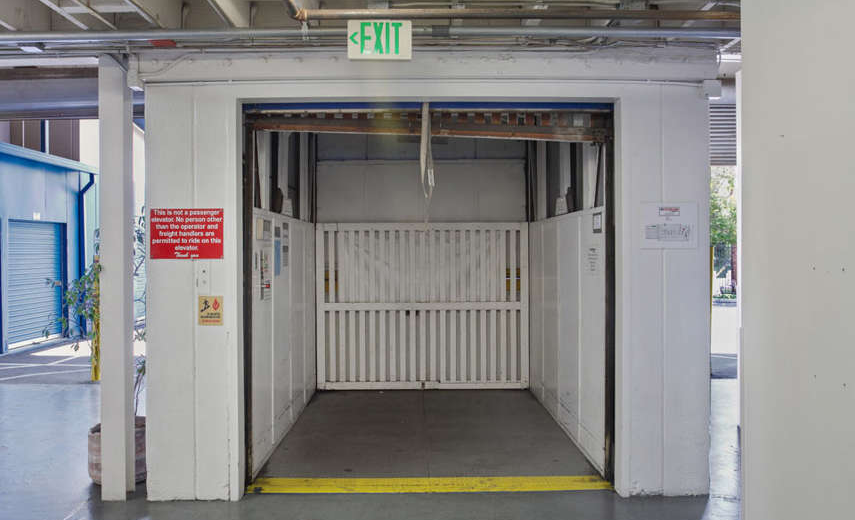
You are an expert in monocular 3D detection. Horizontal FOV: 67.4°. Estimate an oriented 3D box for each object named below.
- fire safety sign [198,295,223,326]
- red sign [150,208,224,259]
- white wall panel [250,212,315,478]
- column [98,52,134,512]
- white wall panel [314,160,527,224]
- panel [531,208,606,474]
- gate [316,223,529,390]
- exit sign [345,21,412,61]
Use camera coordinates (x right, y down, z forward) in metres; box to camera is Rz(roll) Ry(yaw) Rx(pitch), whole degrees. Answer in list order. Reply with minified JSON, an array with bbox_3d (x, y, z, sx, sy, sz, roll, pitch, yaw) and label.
[{"bbox_3d":[-1.305,0.306,3.862,0.148,0.177,0.005,0,1,-1],"label":"fire safety sign"},{"bbox_3d":[-1.442,-0.157,3.847,0.437,0.300,0.010,0,1,-1],"label":"red sign"},{"bbox_3d":[-1.183,0.529,5.499,0.050,1.789,2.697,0,1,-1],"label":"white wall panel"},{"bbox_3d":[-1.893,0.116,3.920,0.146,2.676,0.135,0,1,-1],"label":"column"},{"bbox_3d":[-0.067,-0.735,6.972,2.262,0.678,0.040,0,1,-1],"label":"white wall panel"},{"bbox_3d":[1.162,0.527,5.559,0.050,1.789,2.697,0,1,-1],"label":"panel"},{"bbox_3d":[-0.049,0.500,6.887,2.280,1.783,0.060,0,1,-1],"label":"gate"},{"bbox_3d":[-0.232,-1.073,3.147,0.313,0.193,0.045,0,1,-1],"label":"exit sign"}]

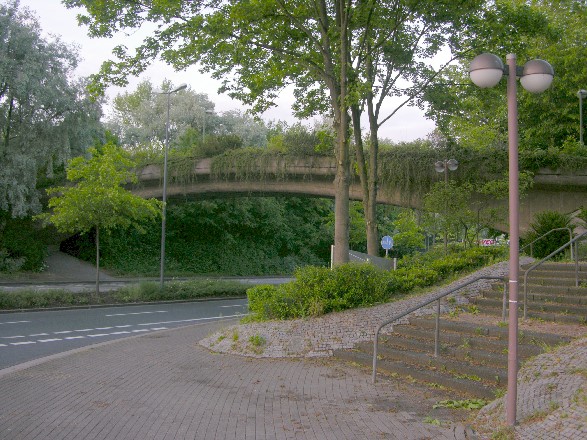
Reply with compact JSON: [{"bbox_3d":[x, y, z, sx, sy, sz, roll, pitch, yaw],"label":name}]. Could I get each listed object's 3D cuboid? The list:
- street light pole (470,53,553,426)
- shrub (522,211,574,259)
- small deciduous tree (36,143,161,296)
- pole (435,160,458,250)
[{"bbox_3d":[2.400,0.180,6.528,0.920,4.060,0.370,2,-4,-14],"label":"street light pole"},{"bbox_3d":[7.637,0.449,17.846,1.500,1.475,1.450,0,-4,17],"label":"shrub"},{"bbox_3d":[-7.812,-0.025,24.197,4.900,6.253,4.800,2,-4,-17],"label":"small deciduous tree"},{"bbox_3d":[5.515,-0.183,21.426,0.920,4.001,0.370,-1,-5,38],"label":"pole"}]

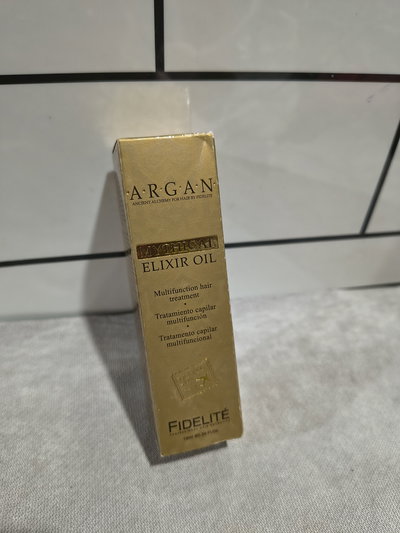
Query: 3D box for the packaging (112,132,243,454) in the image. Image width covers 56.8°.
[{"bbox_3d":[-0.008,0.010,0.139,0.030,0.108,0.030,-9,11,-14],"label":"packaging"}]

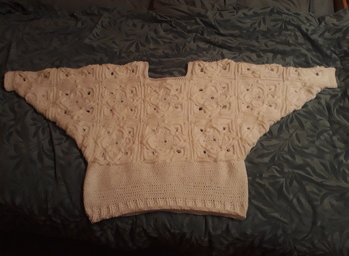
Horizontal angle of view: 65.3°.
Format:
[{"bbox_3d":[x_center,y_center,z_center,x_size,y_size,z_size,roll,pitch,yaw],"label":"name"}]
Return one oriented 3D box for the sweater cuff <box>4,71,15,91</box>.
[{"bbox_3d":[-0.679,-0.190,1.128,0.038,0.022,0.105,-14,63,-7],"label":"sweater cuff"}]

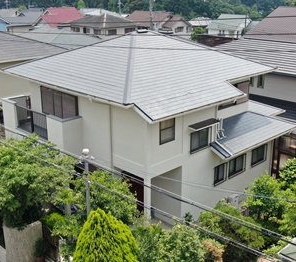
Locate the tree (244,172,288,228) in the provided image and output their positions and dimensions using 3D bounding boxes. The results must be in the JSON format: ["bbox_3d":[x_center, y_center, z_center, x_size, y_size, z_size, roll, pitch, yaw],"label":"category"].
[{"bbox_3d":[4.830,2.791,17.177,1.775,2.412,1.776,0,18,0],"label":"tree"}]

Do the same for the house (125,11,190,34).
[{"bbox_3d":[2.385,-19.042,80.043,8.550,6.466,11.400,-17,25,-42],"label":"house"}]

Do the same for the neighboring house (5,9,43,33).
[{"bbox_3d":[-24.511,-20.774,85.023,9.300,6.880,9.000,-7,19,-21],"label":"neighboring house"}]

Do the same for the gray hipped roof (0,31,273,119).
[{"bbox_3d":[0.056,-3.220,18.512,9.231,2.255,9.241,-17,25,-42],"label":"gray hipped roof"}]

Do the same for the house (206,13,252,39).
[{"bbox_3d":[15.328,-17.925,77.055,6.300,6.094,6.930,-17,25,-42],"label":"house"}]

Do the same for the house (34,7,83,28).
[{"bbox_3d":[-16.497,-20.130,82.562,9.600,7.120,8.100,-17,25,-42],"label":"house"}]

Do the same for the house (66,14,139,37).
[{"bbox_3d":[-8.701,-19.926,83.382,8.700,6.160,13.800,-14,23,-37],"label":"house"}]

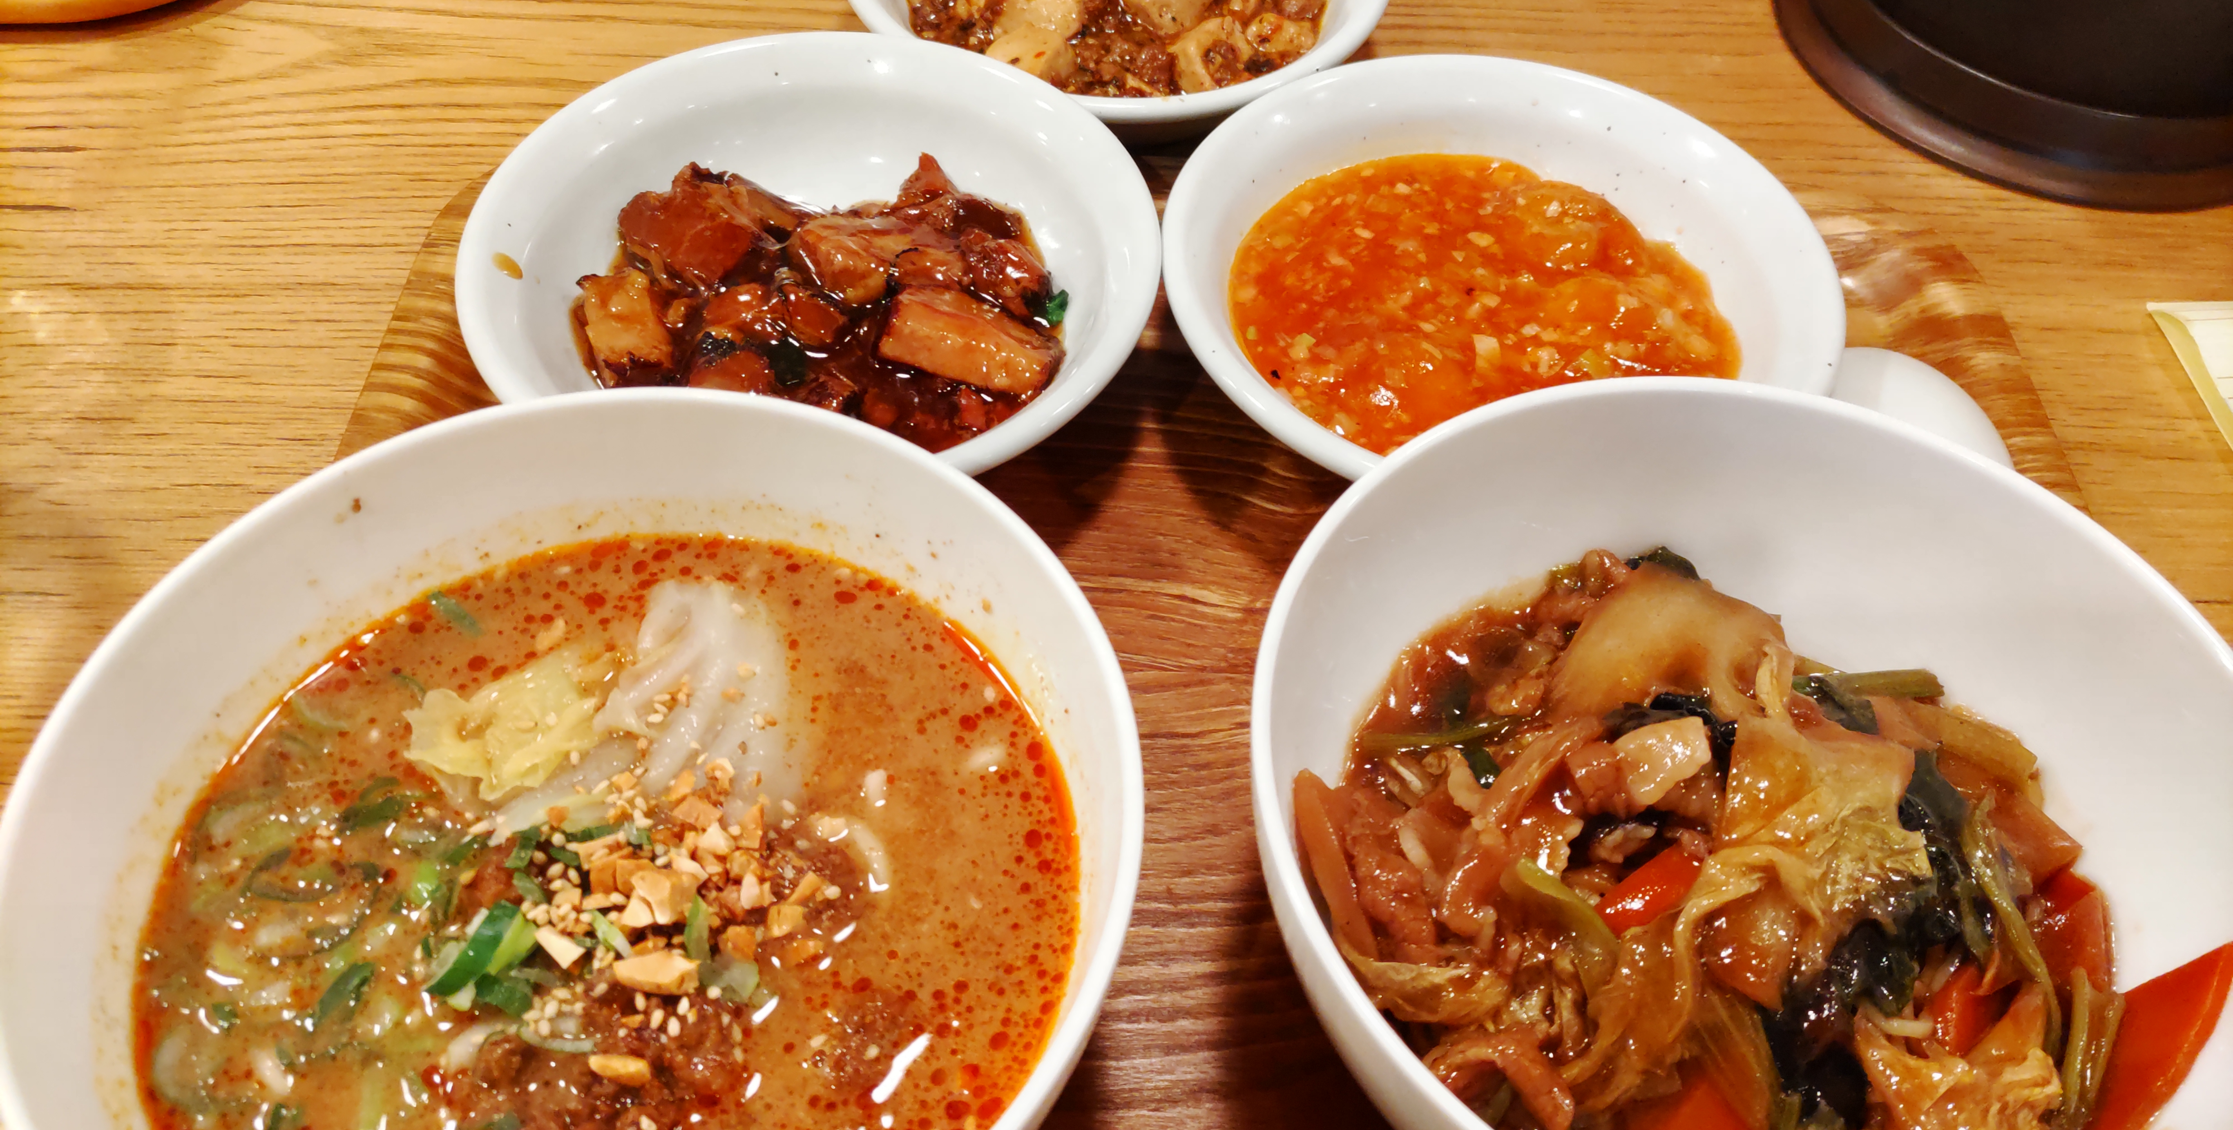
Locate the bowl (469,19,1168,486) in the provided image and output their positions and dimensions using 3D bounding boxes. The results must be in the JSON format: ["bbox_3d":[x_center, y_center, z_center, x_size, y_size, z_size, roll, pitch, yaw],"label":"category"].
[{"bbox_3d":[-0.068,-0.061,0.394,0.155,0.045,0.155,1,53,-2],"label":"bowl"}]

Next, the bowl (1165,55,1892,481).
[{"bbox_3d":[0.087,-0.057,0.401,0.155,0.045,0.155,1,53,-2],"label":"bowl"}]

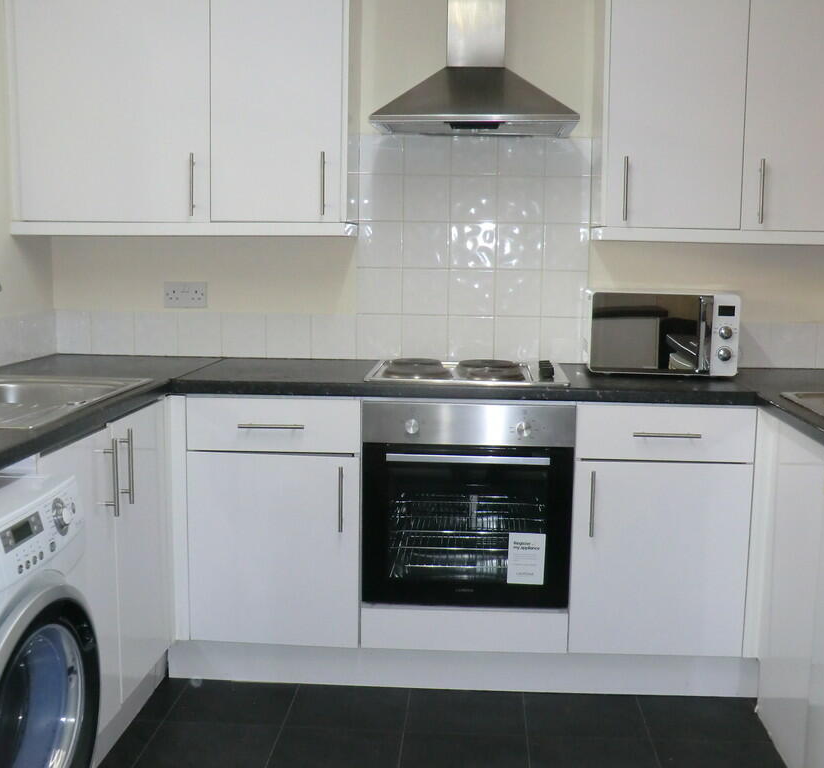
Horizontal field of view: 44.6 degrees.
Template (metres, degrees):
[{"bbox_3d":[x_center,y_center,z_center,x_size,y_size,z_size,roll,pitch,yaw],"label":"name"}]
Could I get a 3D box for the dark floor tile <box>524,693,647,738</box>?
[{"bbox_3d":[0.488,0.936,2.855,0.333,0.010,0.320,1,8,3],"label":"dark floor tile"}]

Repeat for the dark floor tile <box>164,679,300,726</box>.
[{"bbox_3d":[-0.513,0.918,2.910,0.333,0.010,0.320,1,8,3],"label":"dark floor tile"}]

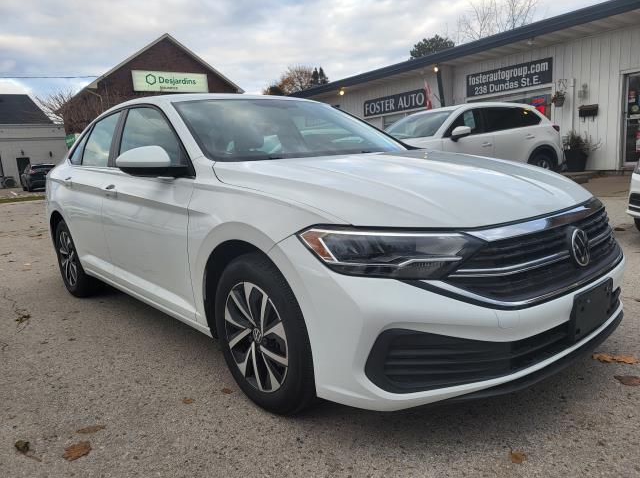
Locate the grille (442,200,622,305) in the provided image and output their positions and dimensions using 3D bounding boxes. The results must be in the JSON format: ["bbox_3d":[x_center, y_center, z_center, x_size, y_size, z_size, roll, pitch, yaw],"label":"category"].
[{"bbox_3d":[0.909,-0.008,1.793,1.180,0.250,0.190,-12,12,-40],"label":"grille"}]

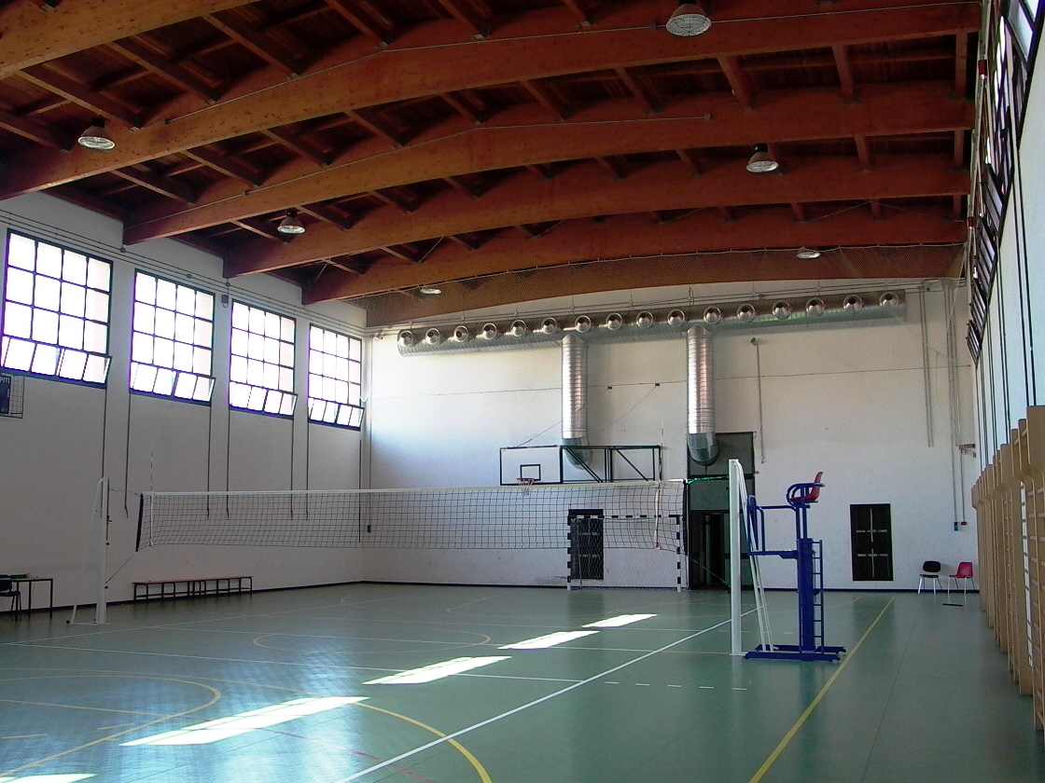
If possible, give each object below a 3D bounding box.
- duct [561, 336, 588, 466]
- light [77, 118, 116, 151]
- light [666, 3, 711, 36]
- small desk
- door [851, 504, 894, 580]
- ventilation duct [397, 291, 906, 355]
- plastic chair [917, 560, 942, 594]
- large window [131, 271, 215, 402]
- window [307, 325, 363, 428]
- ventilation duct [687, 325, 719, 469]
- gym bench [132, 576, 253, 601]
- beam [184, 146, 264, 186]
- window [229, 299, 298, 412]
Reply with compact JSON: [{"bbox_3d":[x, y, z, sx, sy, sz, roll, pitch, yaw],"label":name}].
[{"bbox_3d":[1.602,0.316,29.863,0.780,4.050,0.860,-3,-9,21],"label":"duct"},{"bbox_3d":[-7.658,-4.700,17.973,0.620,0.520,0.620,-4,-9,23],"label":"light"},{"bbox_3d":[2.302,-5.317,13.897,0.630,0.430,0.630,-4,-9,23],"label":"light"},{"bbox_3d":[-9.378,3.905,18.734,0.660,0.750,0.810,-4,-9,23],"label":"small desk"},{"bbox_3d":[9.347,4.056,26.681,1.050,2.060,0.090,-3,-9,21],"label":"door"},{"bbox_3d":[3.093,-1.923,29.204,15.300,0.900,1.000,-4,-9,23],"label":"ventilation duct"},{"bbox_3d":[10.394,4.769,25.425,0.500,0.820,0.520,-8,-11,44],"label":"plastic chair"},{"bbox_3d":[-8.722,-1.301,25.005,0.150,3.010,2.930,-4,-9,22],"label":"large window"},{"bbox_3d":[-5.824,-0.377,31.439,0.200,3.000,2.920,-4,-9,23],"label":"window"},{"bbox_3d":[5.088,0.155,28.233,0.800,3.950,0.950,-4,-9,23],"label":"ventilation duct"},{"bbox_3d":[-8.109,4.951,24.903,0.380,0.450,4.000,-4,-9,22],"label":"gym bench"},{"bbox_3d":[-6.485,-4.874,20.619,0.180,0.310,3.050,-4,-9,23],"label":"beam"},{"bbox_3d":[-7.349,-0.849,28.341,0.150,3.010,2.930,-4,-9,22],"label":"window"}]

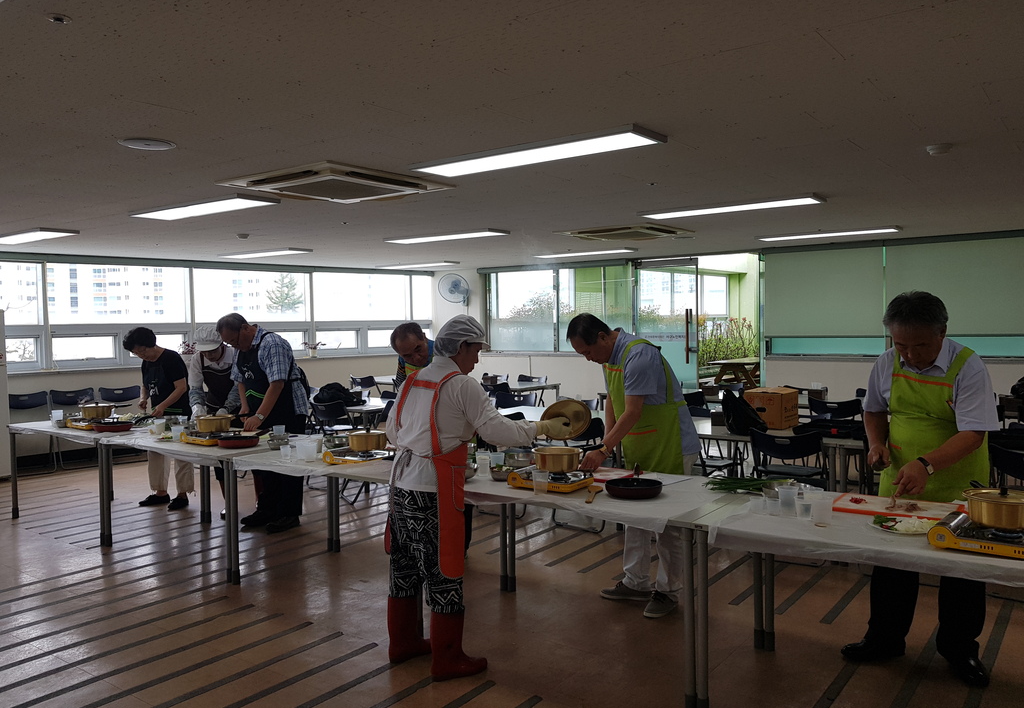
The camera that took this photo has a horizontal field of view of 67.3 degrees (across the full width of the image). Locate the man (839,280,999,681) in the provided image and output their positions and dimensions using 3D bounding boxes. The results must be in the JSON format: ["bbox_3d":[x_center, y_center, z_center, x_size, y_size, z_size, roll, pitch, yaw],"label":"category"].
[{"bbox_3d":[1.795,0.560,3.390,0.620,1.670,0.540,1,2,35],"label":"man"}]

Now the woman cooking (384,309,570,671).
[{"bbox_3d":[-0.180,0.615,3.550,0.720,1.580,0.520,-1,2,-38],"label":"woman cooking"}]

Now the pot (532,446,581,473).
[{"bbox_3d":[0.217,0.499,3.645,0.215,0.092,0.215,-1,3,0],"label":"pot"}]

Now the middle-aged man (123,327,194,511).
[{"bbox_3d":[-2.943,0.529,6.397,0.480,1.500,0.560,1,3,34],"label":"middle-aged man"}]

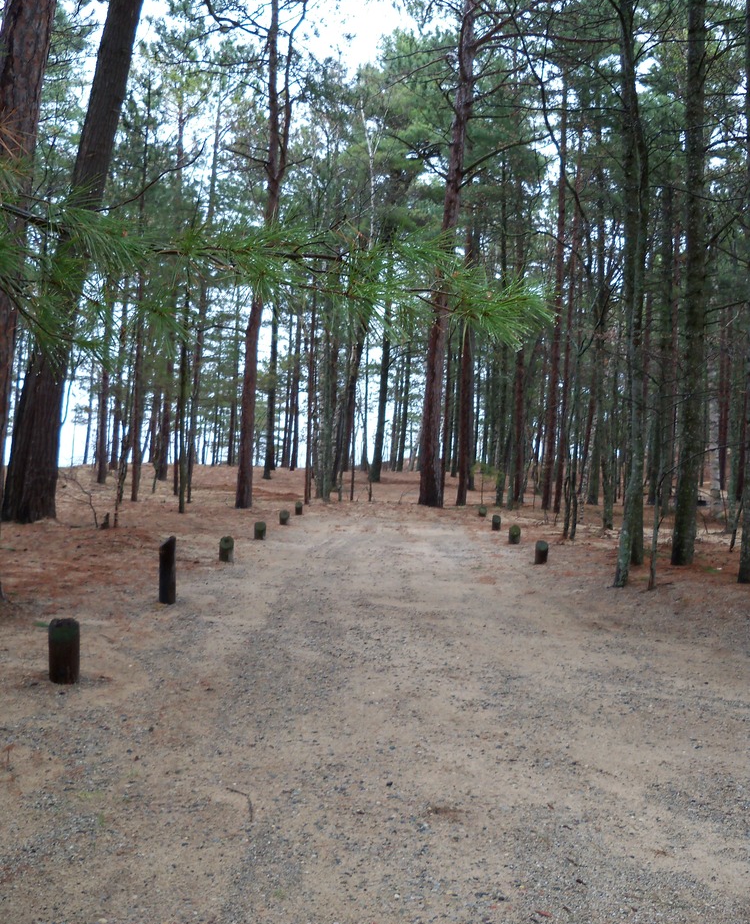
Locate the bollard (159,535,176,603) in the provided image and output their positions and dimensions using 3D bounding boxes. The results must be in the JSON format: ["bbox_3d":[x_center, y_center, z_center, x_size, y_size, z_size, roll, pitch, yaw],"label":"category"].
[{"bbox_3d":[-2.180,1.133,10.650,0.170,0.710,0.170,0,0,-17],"label":"bollard"}]

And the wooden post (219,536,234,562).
[{"bbox_3d":[-2.196,1.295,15.000,0.210,0.360,0.210,0,0,0],"label":"wooden post"}]

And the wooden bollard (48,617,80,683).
[{"bbox_3d":[-2.133,1.293,6.950,0.210,0.412,0.210,0,0,0],"label":"wooden bollard"}]

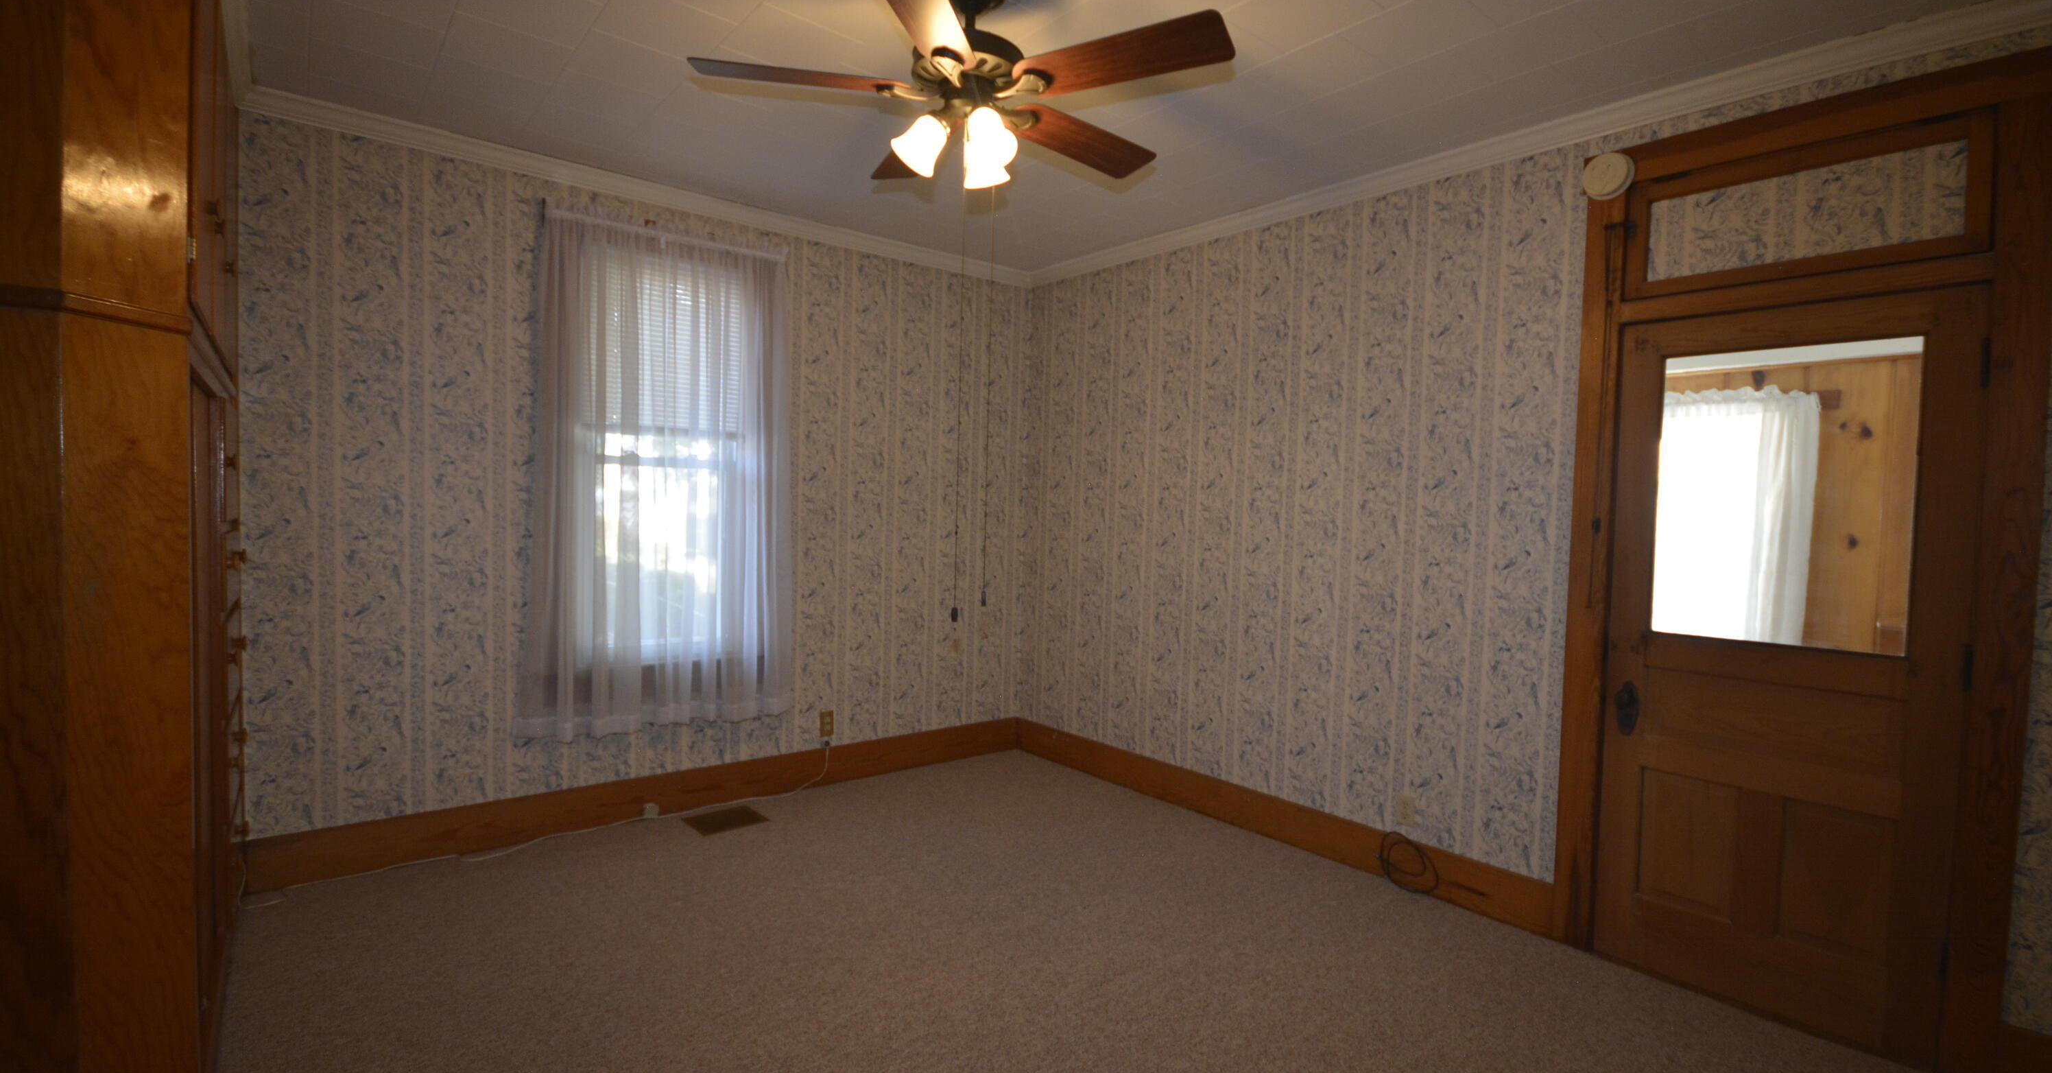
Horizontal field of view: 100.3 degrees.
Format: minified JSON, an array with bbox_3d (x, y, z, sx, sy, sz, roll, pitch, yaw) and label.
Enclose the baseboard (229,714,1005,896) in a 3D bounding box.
[{"bbox_3d":[-1.321,1.119,3.902,3.321,0.183,0.022,1,2,-40],"label":"baseboard"}]

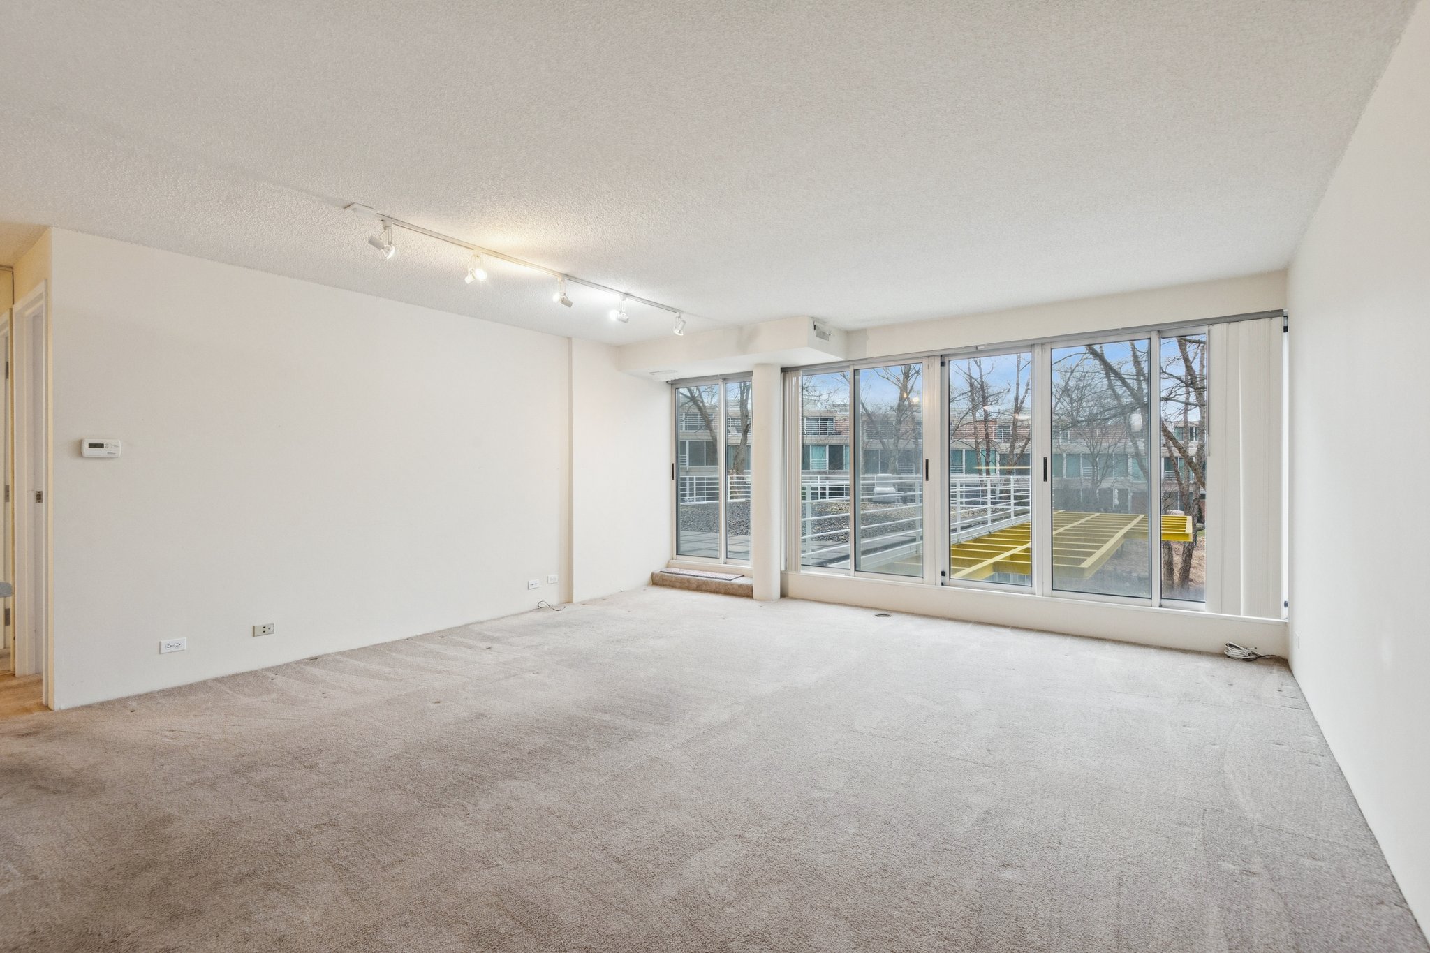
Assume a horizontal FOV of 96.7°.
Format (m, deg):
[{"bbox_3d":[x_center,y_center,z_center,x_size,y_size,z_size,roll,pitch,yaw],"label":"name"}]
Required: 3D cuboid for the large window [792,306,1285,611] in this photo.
[{"bbox_3d":[2.151,-0.064,5.104,3.609,1.960,0.114,0,0,37],"label":"large window"}]

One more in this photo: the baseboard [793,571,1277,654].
[{"bbox_3d":[2.157,1.044,5.093,3.609,0.257,0.084,0,0,37],"label":"baseboard"}]

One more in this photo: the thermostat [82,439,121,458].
[{"bbox_3d":[-3.205,-0.145,3.325,0.031,0.092,0.147,0,0,37],"label":"thermostat"}]

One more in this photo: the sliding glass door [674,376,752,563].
[{"bbox_3d":[0.065,-0.062,6.663,1.291,1.996,0.107,0,0,37],"label":"sliding glass door"}]

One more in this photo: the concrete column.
[{"bbox_3d":[0.498,0.045,6.078,0.268,2.253,0.268,0,0,0],"label":"concrete column"}]

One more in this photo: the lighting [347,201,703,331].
[{"bbox_3d":[-0.974,-1.164,3.949,0.227,0.209,2.462,0,0,37],"label":"lighting"}]

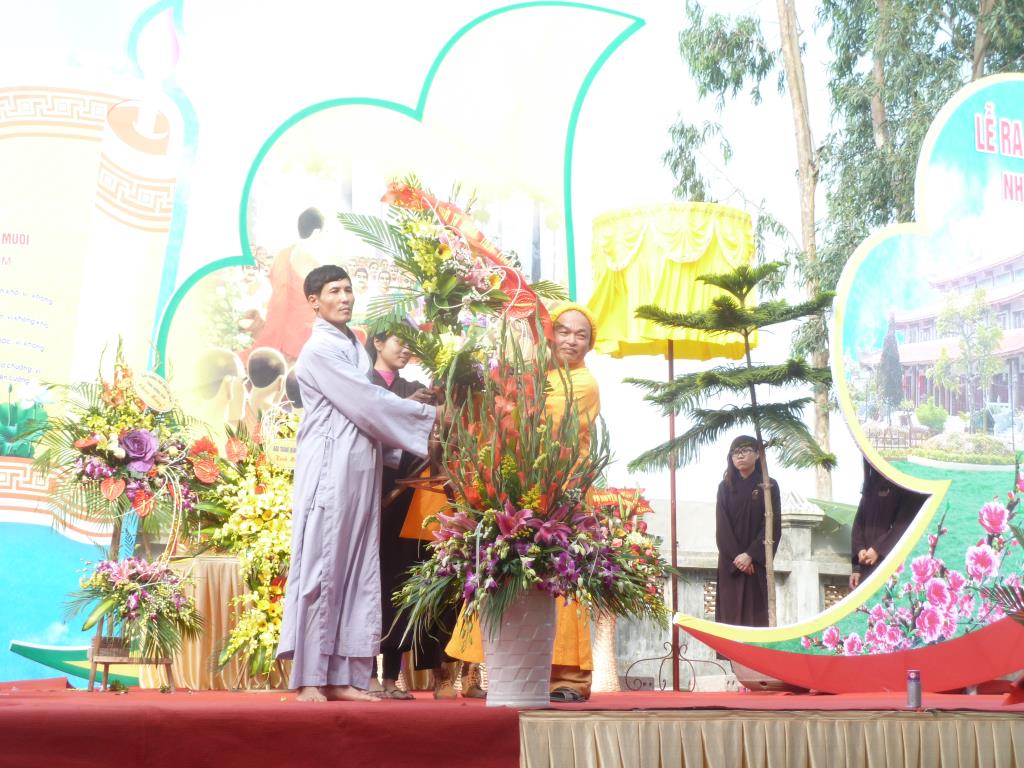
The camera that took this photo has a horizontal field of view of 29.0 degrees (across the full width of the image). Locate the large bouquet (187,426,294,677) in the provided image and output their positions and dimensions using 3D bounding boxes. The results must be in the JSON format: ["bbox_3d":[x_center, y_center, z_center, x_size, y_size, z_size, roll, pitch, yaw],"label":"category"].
[{"bbox_3d":[-1.192,0.761,9.383,0.694,1.233,0.500,0,-8,0],"label":"large bouquet"}]

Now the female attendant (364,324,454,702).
[{"bbox_3d":[-0.422,0.514,7.852,0.450,1.454,0.450,-5,-9,31],"label":"female attendant"}]

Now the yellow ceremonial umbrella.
[{"bbox_3d":[0.772,0.282,9.549,0.822,2.363,0.822,0,-8,0],"label":"yellow ceremonial umbrella"}]

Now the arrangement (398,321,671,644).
[{"bbox_3d":[0.078,0.335,6.867,0.944,1.125,0.750,0,-8,0],"label":"arrangement"}]

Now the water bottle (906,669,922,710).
[{"bbox_3d":[1.383,1.027,6.673,0.050,0.130,0.050,0,-8,0],"label":"water bottle"}]

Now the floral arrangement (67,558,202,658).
[{"bbox_3d":[-1.764,1.030,9.145,0.633,0.468,0.450,1,-8,-6],"label":"floral arrangement"}]

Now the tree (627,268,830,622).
[{"bbox_3d":[1.044,0.393,9.332,0.986,1.965,0.950,0,-8,0],"label":"tree"}]

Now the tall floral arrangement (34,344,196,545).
[{"bbox_3d":[-1.857,0.270,9.248,0.771,0.919,0.500,1,-8,-6],"label":"tall floral arrangement"}]

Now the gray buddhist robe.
[{"bbox_3d":[-0.603,0.448,7.580,0.550,1.416,0.500,-4,-9,28],"label":"gray buddhist robe"}]

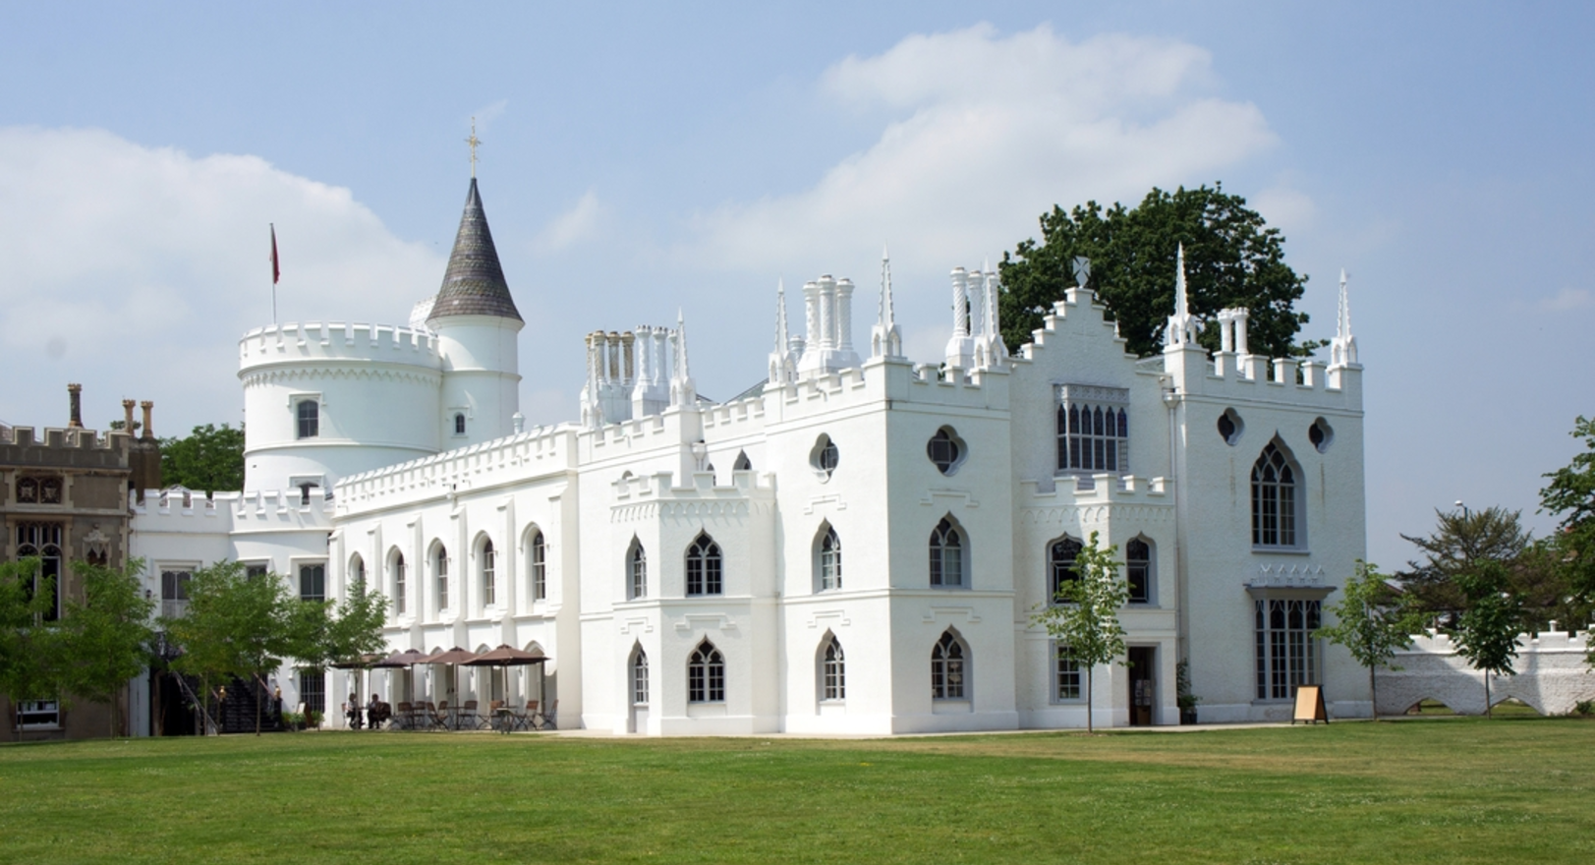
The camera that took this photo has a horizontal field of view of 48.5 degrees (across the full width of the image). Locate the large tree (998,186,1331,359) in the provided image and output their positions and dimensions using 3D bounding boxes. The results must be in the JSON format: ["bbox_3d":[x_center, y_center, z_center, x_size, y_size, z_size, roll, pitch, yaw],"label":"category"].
[{"bbox_3d":[14.569,0.450,70.938,13.000,20.750,13.000,4,-9,-35],"label":"large tree"}]

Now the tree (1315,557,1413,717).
[{"bbox_3d":[14.653,5.391,46.067,2.457,4.136,2.457,4,-9,-35],"label":"tree"}]

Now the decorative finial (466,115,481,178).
[{"bbox_3d":[-13.715,-12.072,75.177,0.660,2.750,0.528,4,-9,-35],"label":"decorative finial"}]

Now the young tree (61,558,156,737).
[{"bbox_3d":[-23.891,7.512,61.904,3.165,6.268,3.165,4,-9,-35],"label":"young tree"}]

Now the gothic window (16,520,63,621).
[{"bbox_3d":[-27.702,5.150,64.824,1.520,3.773,0.350,4,-9,-35],"label":"gothic window"}]

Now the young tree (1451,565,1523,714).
[{"bbox_3d":[18.420,5.567,47.571,1.859,4.205,1.859,4,-9,-35],"label":"young tree"}]

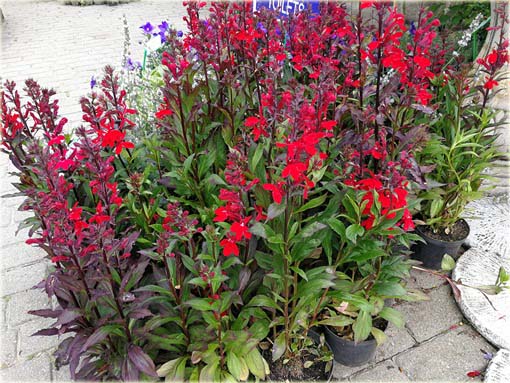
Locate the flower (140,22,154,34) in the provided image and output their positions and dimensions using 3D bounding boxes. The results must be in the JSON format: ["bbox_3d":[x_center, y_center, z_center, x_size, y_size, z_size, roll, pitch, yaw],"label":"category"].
[{"bbox_3d":[-0.454,-0.688,1.680,0.057,0.043,0.045,2,35,4],"label":"flower"}]

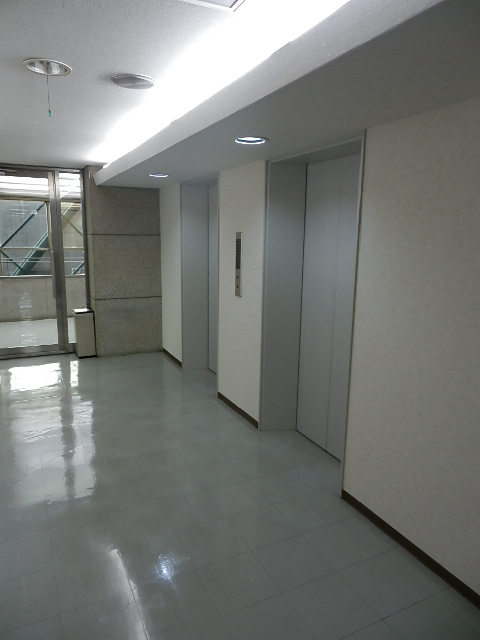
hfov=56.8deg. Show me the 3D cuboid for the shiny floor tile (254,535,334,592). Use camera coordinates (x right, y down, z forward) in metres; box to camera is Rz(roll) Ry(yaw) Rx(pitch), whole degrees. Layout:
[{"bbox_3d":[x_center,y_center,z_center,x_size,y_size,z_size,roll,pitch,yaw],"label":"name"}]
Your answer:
[{"bbox_3d":[0.259,1.187,2.176,0.300,0.010,0.300,-4,12,-26],"label":"shiny floor tile"}]

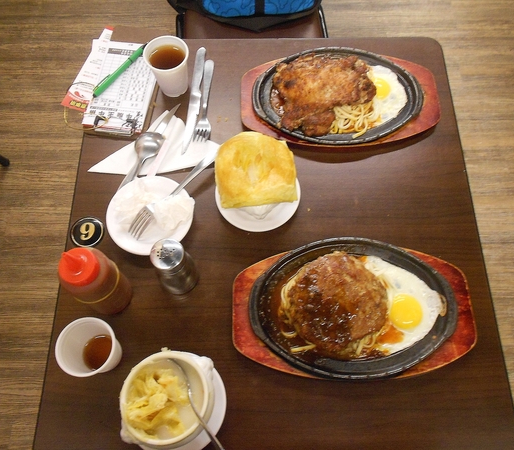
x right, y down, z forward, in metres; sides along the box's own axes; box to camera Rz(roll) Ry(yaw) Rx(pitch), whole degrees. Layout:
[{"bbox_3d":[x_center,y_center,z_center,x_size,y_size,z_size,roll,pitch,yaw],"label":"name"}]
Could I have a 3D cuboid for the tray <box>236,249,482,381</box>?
[{"bbox_3d":[0.134,0.119,0.642,0.336,0.022,0.194,0,68,0],"label":"tray"}]

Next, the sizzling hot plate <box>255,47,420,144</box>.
[{"bbox_3d":[0.132,-0.212,0.747,0.274,0.031,0.190,-1,69,0],"label":"sizzling hot plate"}]

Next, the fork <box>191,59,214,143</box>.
[{"bbox_3d":[-0.089,-0.220,0.783,0.026,0.018,0.176,2,68,1],"label":"fork"}]

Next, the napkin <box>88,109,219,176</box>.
[{"bbox_3d":[-0.175,-0.139,0.755,0.217,0.010,0.123,-11,68,-4],"label":"napkin"}]

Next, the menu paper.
[{"bbox_3d":[-0.239,-0.255,0.783,0.154,0.015,0.238,6,69,2],"label":"menu paper"}]

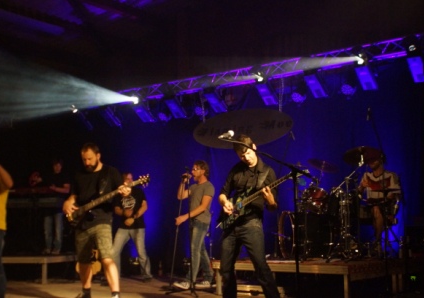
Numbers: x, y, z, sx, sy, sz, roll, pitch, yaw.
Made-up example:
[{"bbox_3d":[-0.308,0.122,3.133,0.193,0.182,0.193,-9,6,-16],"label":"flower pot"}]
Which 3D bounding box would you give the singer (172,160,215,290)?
[{"bbox_3d":[-0.255,1.053,8.900,0.550,1.740,0.500,2,-8,-17],"label":"singer"}]

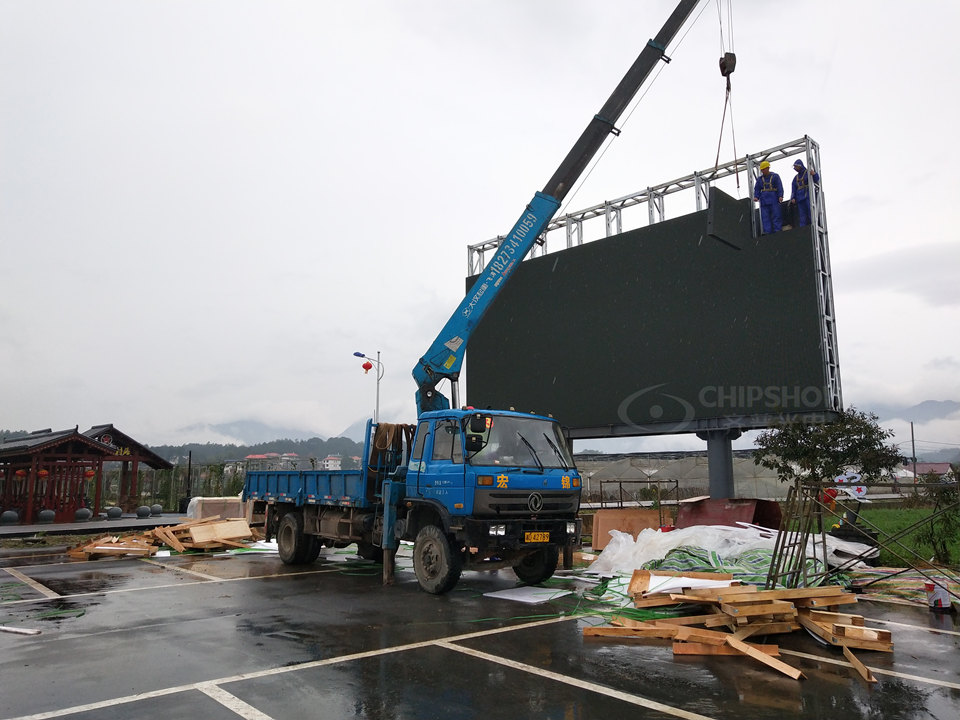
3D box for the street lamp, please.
[{"bbox_3d":[-4.699,3.290,34.907,1.330,7.200,0.400,0,-9,0],"label":"street lamp"}]

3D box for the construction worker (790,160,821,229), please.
[{"bbox_3d":[7.031,-3.533,17.971,0.580,1.640,0.370,-8,-11,39],"label":"construction worker"}]

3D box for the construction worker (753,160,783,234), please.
[{"bbox_3d":[6.427,-3.585,18.566,0.600,1.740,0.370,-5,-10,28],"label":"construction worker"}]

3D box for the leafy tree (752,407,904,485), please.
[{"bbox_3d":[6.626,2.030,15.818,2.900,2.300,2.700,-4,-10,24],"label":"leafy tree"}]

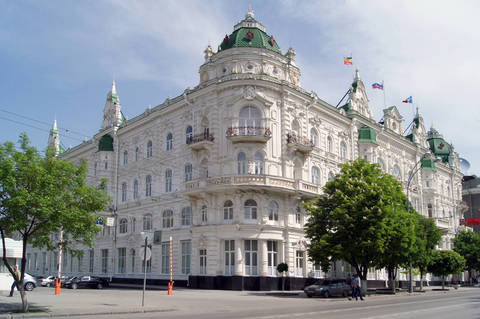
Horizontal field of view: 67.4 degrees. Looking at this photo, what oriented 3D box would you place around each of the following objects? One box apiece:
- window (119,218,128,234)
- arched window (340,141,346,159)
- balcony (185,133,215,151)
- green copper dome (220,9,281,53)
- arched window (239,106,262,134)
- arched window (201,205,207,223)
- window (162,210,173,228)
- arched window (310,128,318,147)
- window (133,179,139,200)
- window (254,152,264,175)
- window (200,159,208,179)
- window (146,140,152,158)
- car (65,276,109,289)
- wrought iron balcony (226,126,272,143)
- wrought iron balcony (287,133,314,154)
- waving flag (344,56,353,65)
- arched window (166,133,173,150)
[{"bbox_3d":[-16.449,9.472,50.993,1.850,2.250,0.300,-15,-23,40],"label":"window"},{"bbox_3d":[13.300,-1.240,46.130,1.150,2.300,0.300,11,-18,-38],"label":"arched window"},{"bbox_3d":[-4.654,-2.121,42.371,2.800,1.550,1.300,-7,-11,36],"label":"balcony"},{"bbox_3d":[1.288,-16.629,46.295,7.900,6.200,7.800,0,-14,2],"label":"green copper dome"},{"bbox_3d":[1.130,-4.070,37.980,2.350,2.950,0.350,0,-14,0],"label":"arched window"},{"bbox_3d":[-4.023,6.119,40.520,0.900,2.050,0.300,-7,-11,36],"label":"arched window"},{"bbox_3d":[-8.270,6.910,41.440,1.750,2.100,0.300,-12,-18,39],"label":"window"},{"bbox_3d":[9.299,-2.783,44.884,1.450,2.150,0.300,9,-13,-44],"label":"arched window"},{"bbox_3d":[-14.756,4.257,51.021,1.250,2.800,0.300,-8,-12,41],"label":"window"},{"bbox_3d":[1.980,0.410,36.950,0.950,2.300,0.300,2,-14,-10],"label":"window"},{"bbox_3d":[-4.177,1.059,42.314,1.150,2.300,0.300,-7,-11,36],"label":"window"},{"bbox_3d":[-11.470,-1.270,45.720,1.150,2.300,0.300,-12,-18,39],"label":"window"},{"bbox_3d":[-17.169,13.807,40.300,4.450,1.430,1.750,11,-20,-32],"label":"car"},{"bbox_3d":[1.015,-2.739,39.372,4.910,1.371,1.500,0,-14,2],"label":"wrought iron balcony"},{"bbox_3d":[7.266,-1.936,42.977,3.300,1.700,1.200,15,-23,-40],"label":"wrought iron balcony"},{"bbox_3d":[16.799,-15.328,55.677,1.350,1.100,0.300,2,-9,-14],"label":"waving flag"},{"bbox_3d":[-9.331,-2.390,47.794,1.023,2.270,0.250,-13,-19,42],"label":"arched window"}]

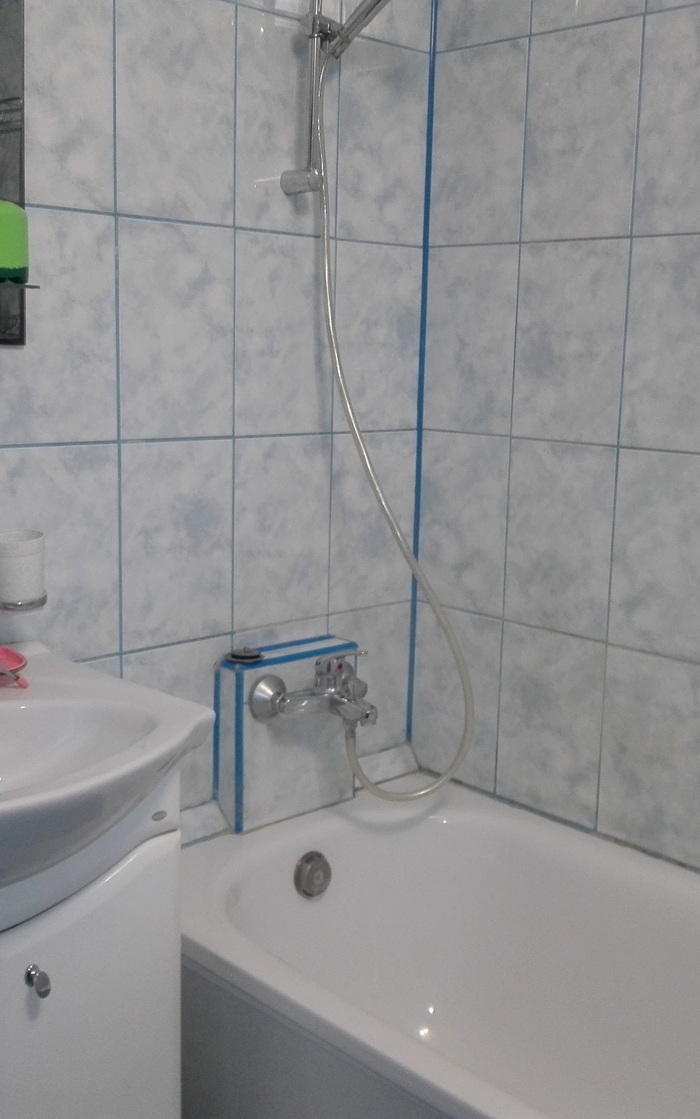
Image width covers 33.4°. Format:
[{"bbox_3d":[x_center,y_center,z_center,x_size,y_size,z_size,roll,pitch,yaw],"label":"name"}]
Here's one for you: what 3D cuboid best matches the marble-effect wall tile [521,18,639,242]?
[{"bbox_3d":[0.345,-0.629,1.727,0.010,0.300,0.200,-8,14,-43],"label":"marble-effect wall tile"}]

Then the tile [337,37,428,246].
[{"bbox_3d":[0.054,-0.666,1.871,0.200,0.300,0.009,-9,14,-43],"label":"tile"}]

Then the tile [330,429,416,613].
[{"bbox_3d":[0.040,-0.067,1.975,0.200,0.300,0.010,-8,14,-43],"label":"tile"}]

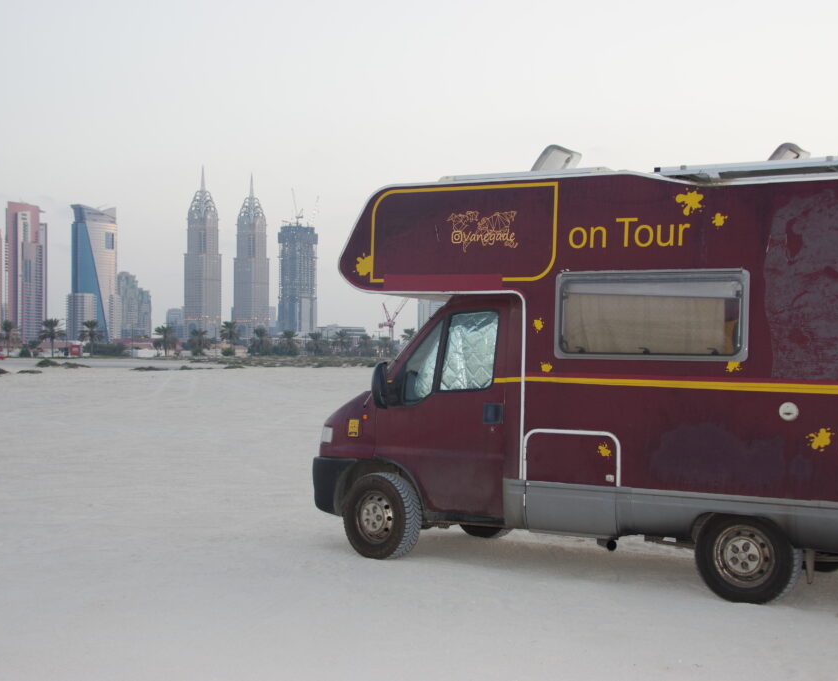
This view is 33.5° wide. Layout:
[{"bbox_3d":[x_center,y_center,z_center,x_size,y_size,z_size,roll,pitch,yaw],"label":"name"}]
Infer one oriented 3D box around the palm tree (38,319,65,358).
[{"bbox_3d":[-88.405,-0.577,335.000,6.600,9.430,6.600,0,0,0],"label":"palm tree"}]

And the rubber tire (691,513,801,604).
[{"bbox_3d":[2.265,1.468,9.540,0.700,0.690,0.215,1,0,36],"label":"rubber tire"}]

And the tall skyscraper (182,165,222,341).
[{"bbox_3d":[-322.620,-126.509,2080.000,39.000,266.000,39.000,0,0,36],"label":"tall skyscraper"}]

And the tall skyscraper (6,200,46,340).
[{"bbox_3d":[-456.010,-77.359,1620.000,28.000,166.000,42.000,0,0,36],"label":"tall skyscraper"}]

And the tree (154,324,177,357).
[{"bbox_3d":[-71.903,0.043,395.000,6.900,9.160,6.900,0,0,0],"label":"tree"}]

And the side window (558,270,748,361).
[{"bbox_3d":[1.616,-0.171,9.820,1.490,0.630,0.050,1,0,36],"label":"side window"}]

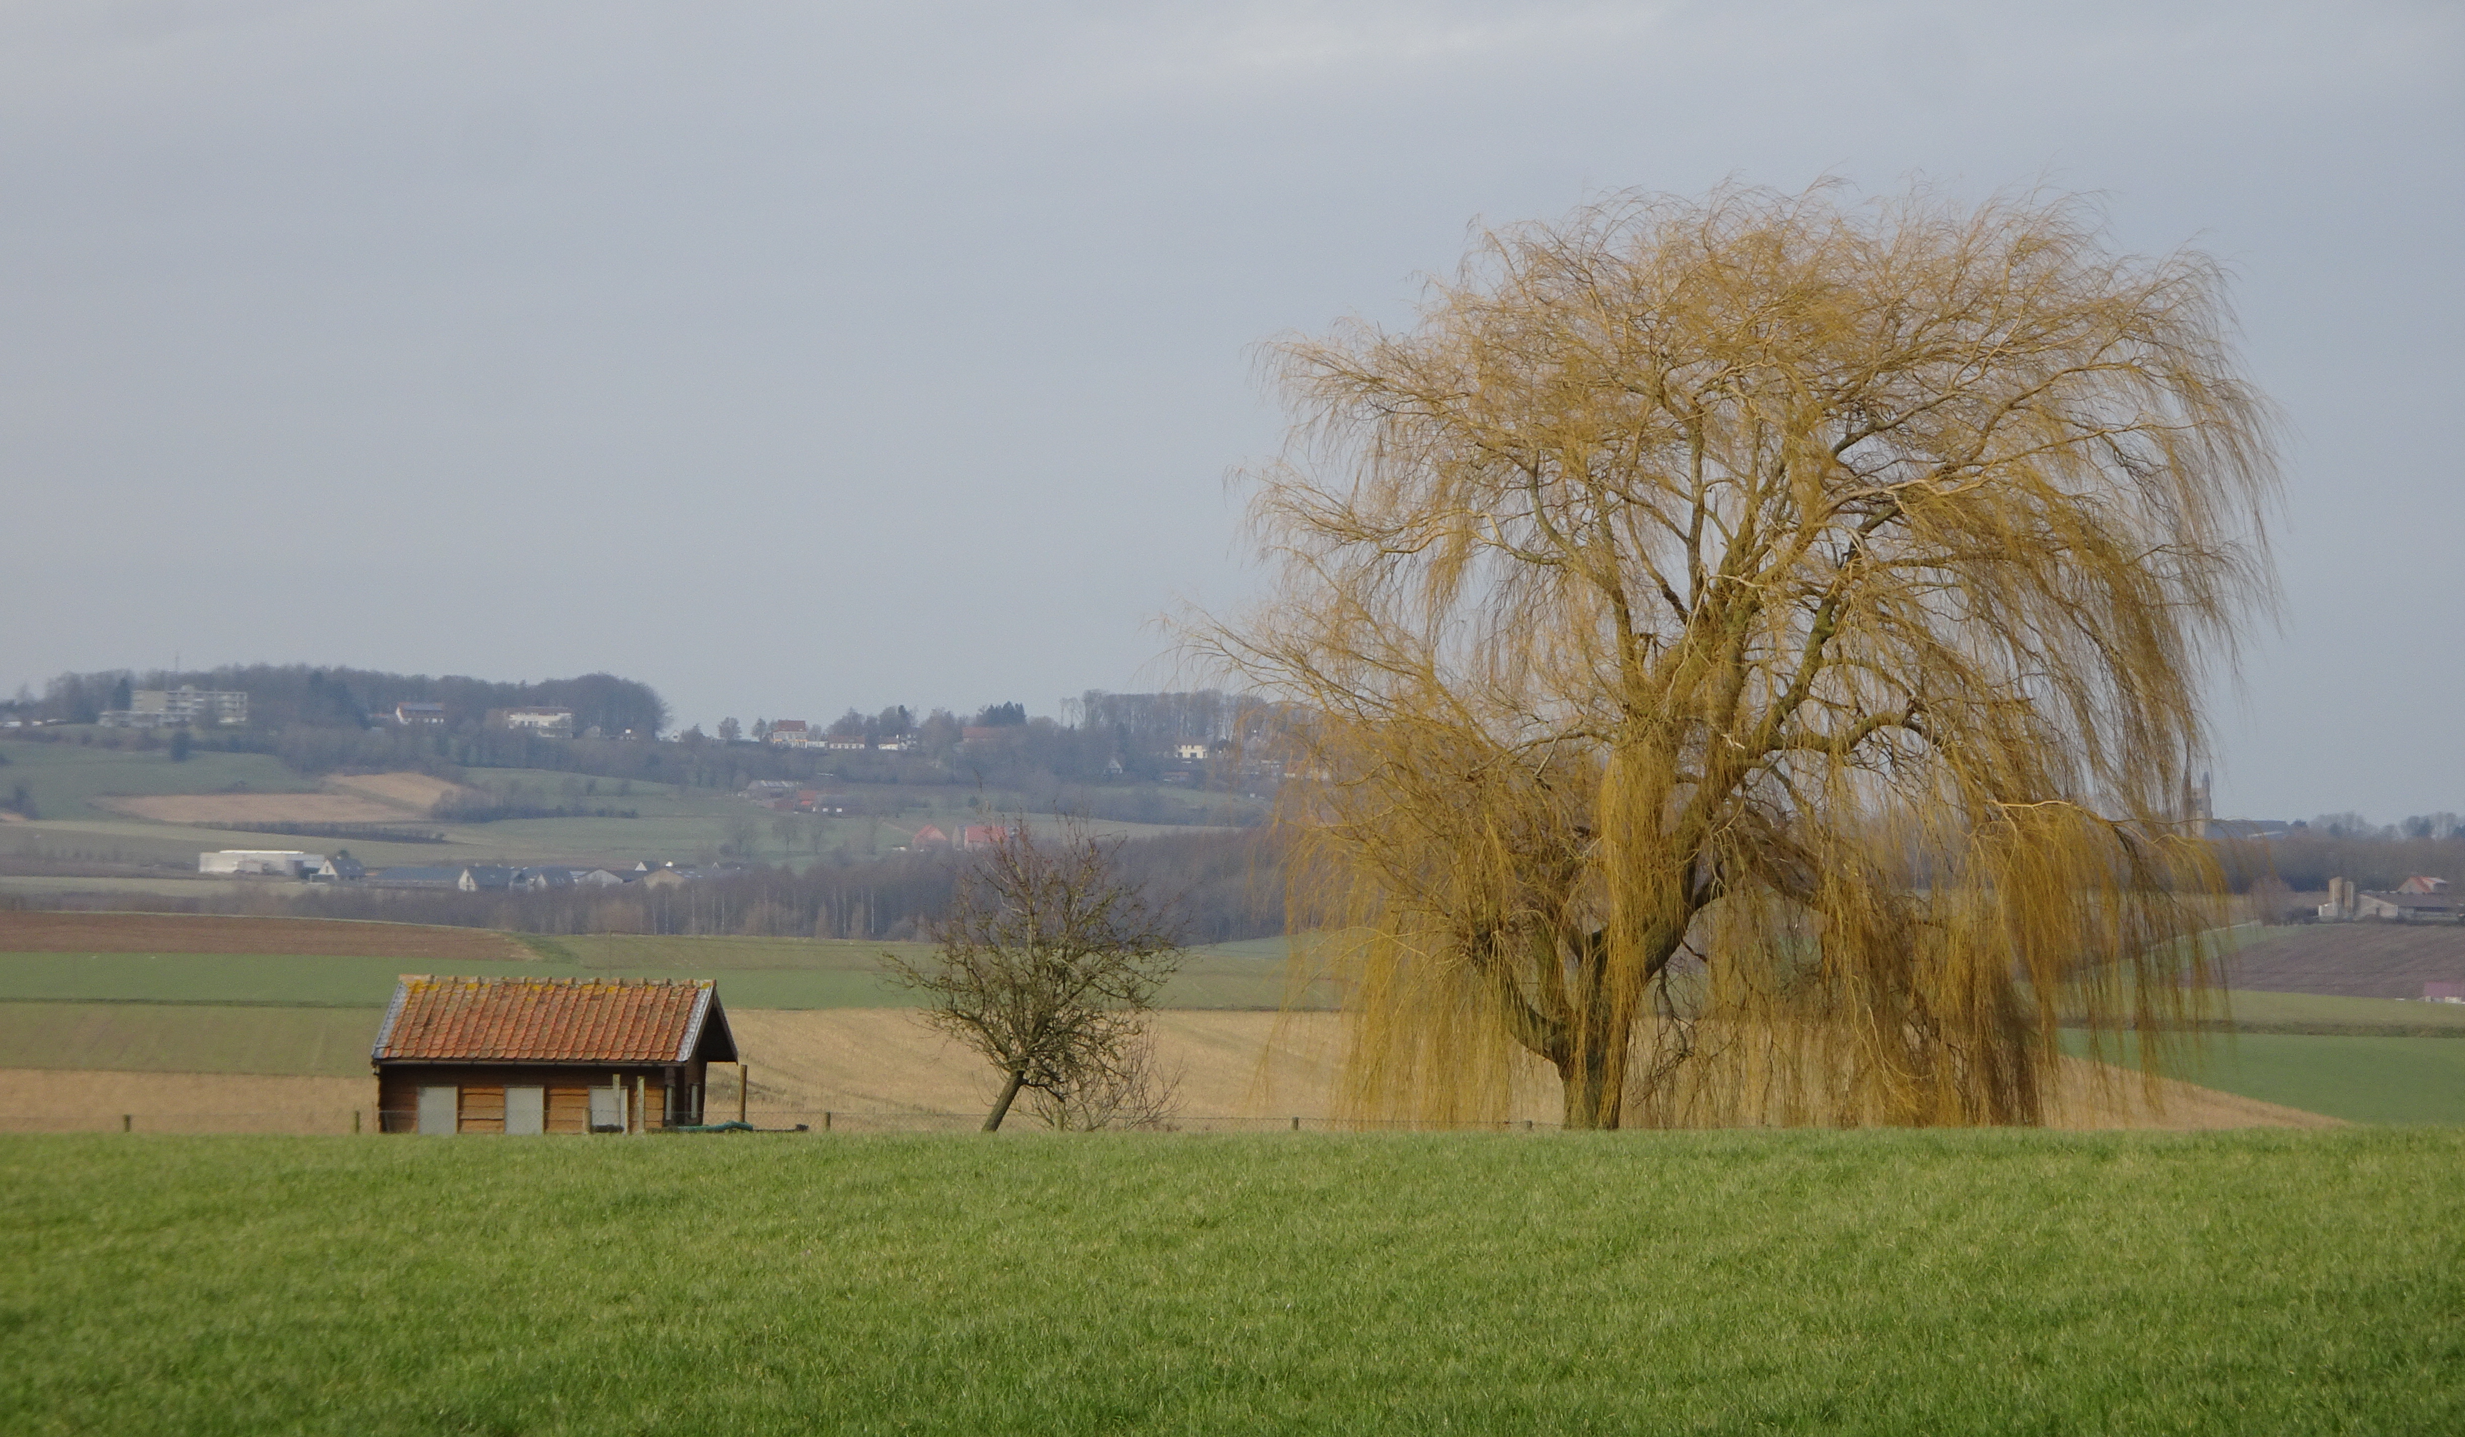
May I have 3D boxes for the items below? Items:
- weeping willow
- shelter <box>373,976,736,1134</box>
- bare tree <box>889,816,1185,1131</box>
[{"bbox_3d":[7.570,-0.600,169.000,16.100,14.800,14.800,0,0,0],"label":"weeping willow"},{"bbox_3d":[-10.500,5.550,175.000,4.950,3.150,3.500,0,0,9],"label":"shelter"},{"bbox_3d":[-2.940,4.150,170.000,4.450,5.300,4.200,0,0,0],"label":"bare tree"}]

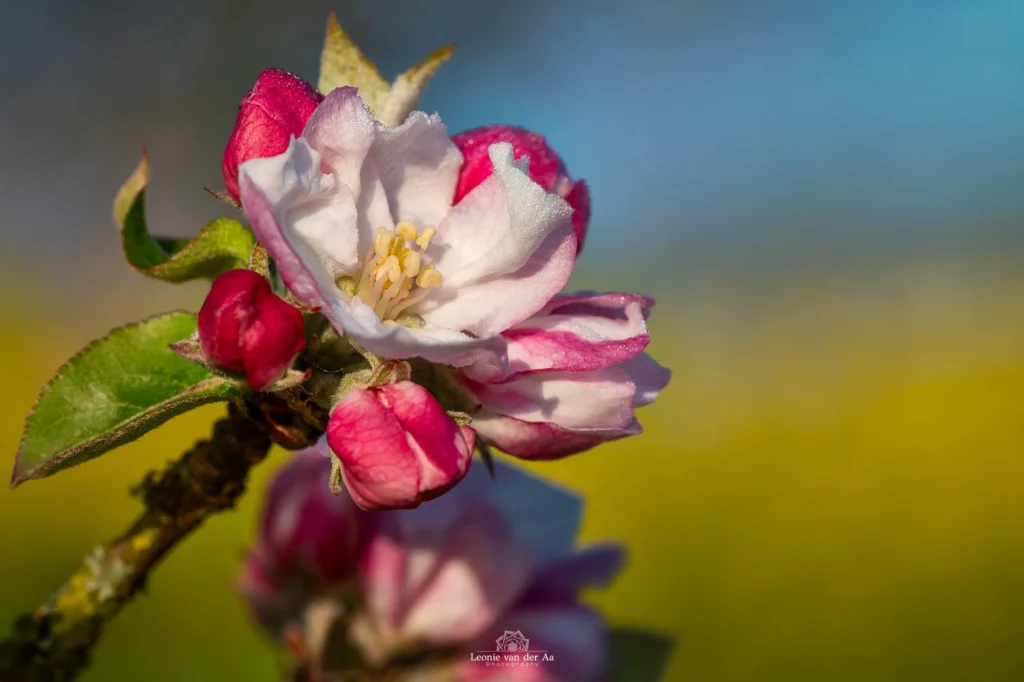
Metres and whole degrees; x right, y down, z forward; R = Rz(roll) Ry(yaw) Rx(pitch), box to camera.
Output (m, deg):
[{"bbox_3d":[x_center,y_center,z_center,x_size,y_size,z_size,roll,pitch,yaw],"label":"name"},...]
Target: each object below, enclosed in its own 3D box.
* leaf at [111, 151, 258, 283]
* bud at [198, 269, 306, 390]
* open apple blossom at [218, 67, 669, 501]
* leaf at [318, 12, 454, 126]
[{"bbox_3d":[-0.034,-0.013,0.463,0.015,0.013,0.010,1,2,24],"label":"leaf"},{"bbox_3d":[-0.026,-0.001,0.452,0.011,0.012,0.013,0,2,0],"label":"bud"},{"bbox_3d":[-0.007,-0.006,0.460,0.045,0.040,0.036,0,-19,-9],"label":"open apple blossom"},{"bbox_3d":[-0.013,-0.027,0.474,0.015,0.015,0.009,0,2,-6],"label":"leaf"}]

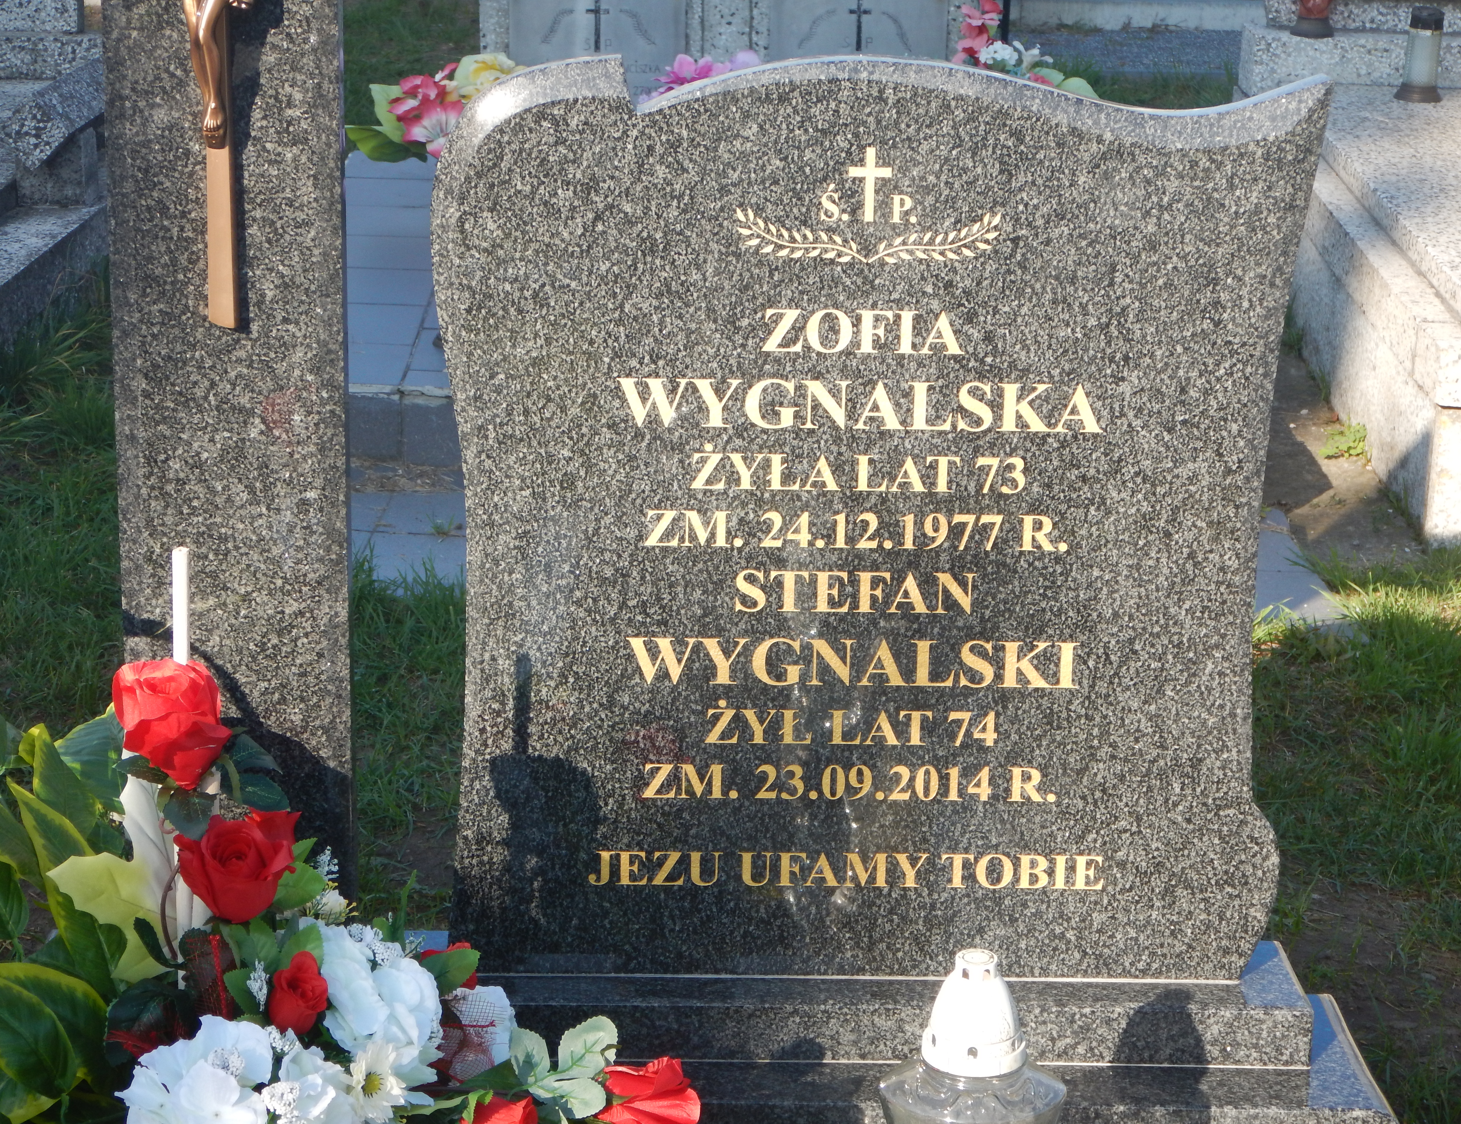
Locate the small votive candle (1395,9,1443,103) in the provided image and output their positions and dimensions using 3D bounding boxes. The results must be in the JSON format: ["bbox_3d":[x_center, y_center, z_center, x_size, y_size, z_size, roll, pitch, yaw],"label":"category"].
[{"bbox_3d":[1.432,-1.051,6.450,0.099,0.187,0.099,2,18,0],"label":"small votive candle"}]

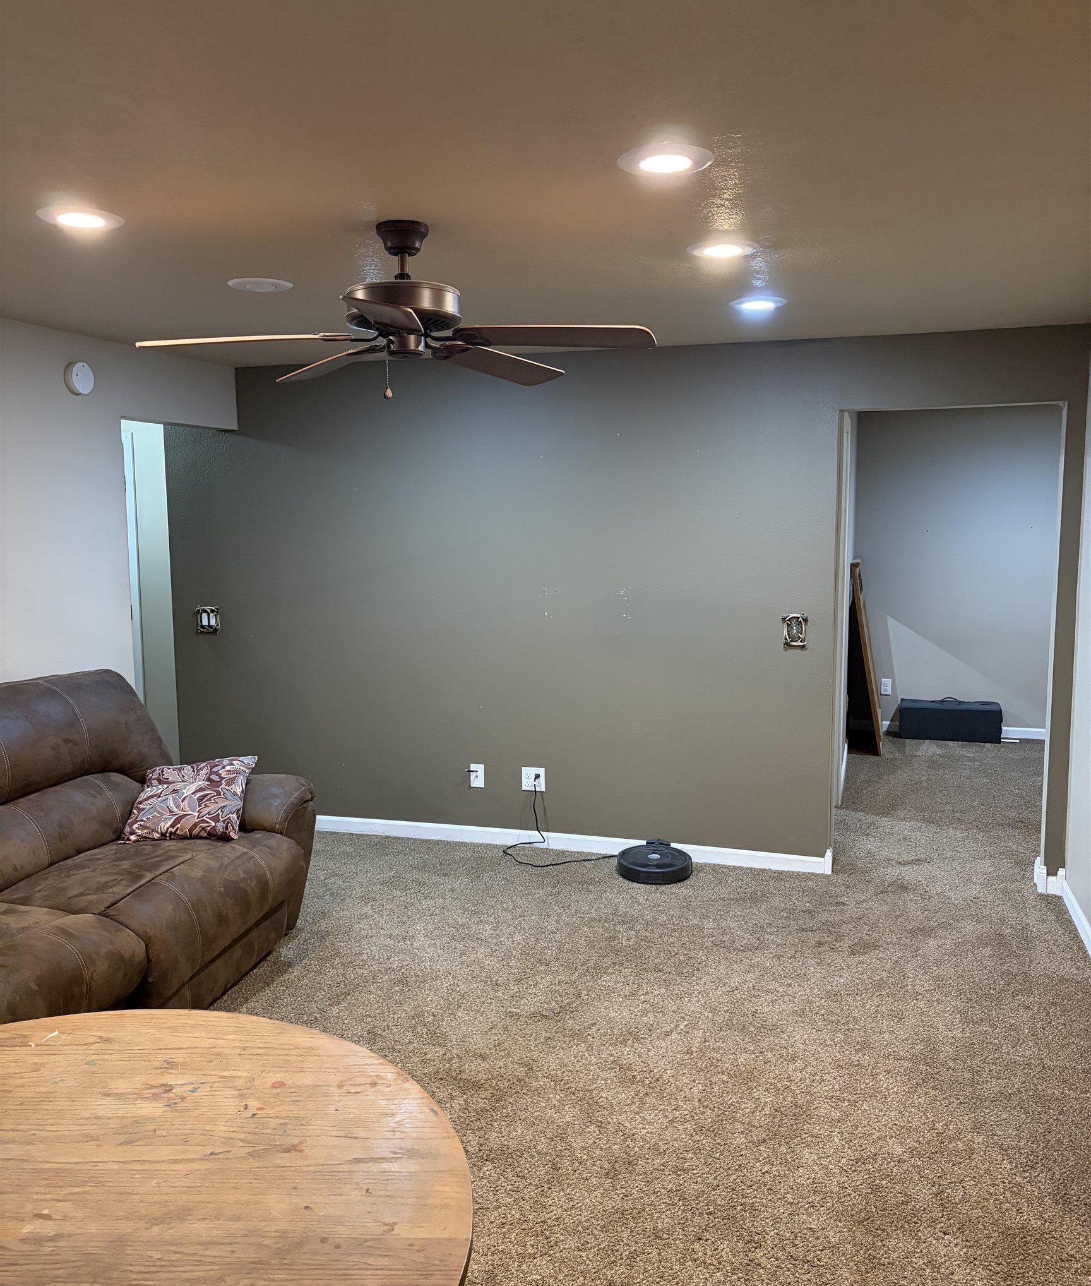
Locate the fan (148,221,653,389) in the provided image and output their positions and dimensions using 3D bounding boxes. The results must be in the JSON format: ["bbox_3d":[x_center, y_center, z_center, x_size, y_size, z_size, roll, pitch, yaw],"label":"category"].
[{"bbox_3d":[-0.371,-0.908,2.846,1.300,0.340,1.270,-1,6,-2],"label":"fan"}]

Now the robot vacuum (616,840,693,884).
[{"bbox_3d":[0.488,0.985,4.859,0.340,0.092,0.345,1,6,17],"label":"robot vacuum"}]

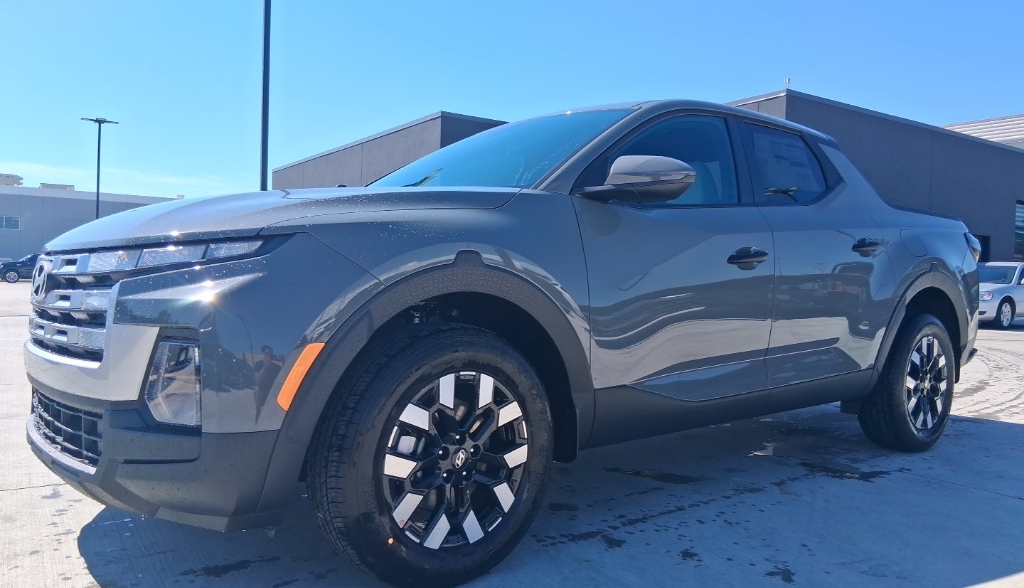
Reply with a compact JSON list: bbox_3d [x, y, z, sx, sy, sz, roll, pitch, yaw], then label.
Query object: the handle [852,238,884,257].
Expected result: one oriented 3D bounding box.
[{"bbox_3d":[1.696,-0.222,3.673,0.250,0.065,0.060,0,0,-39],"label":"handle"}]

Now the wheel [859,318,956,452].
[{"bbox_3d":[2.128,0.465,4.149,0.750,0.750,0.250,0,0,-39],"label":"wheel"}]

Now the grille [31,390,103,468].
[{"bbox_3d":[-1.363,0.348,2.301,0.100,0.180,0.980,0,2,-39],"label":"grille"}]

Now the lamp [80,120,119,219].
[{"bbox_3d":[-22.091,-4.958,41.000,1.850,8.900,1.850,1,0,-23],"label":"lamp"}]

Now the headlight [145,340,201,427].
[{"bbox_3d":[-0.775,0.195,1.791,0.180,0.185,0.100,3,2,34],"label":"headlight"}]

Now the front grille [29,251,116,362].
[{"bbox_3d":[-1.389,0.035,2.368,0.180,0.320,0.970,0,0,-39],"label":"front grille"}]

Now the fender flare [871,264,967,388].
[{"bbox_3d":[2.143,0.170,4.051,1.150,0.610,0.120,0,0,-39],"label":"fender flare"}]

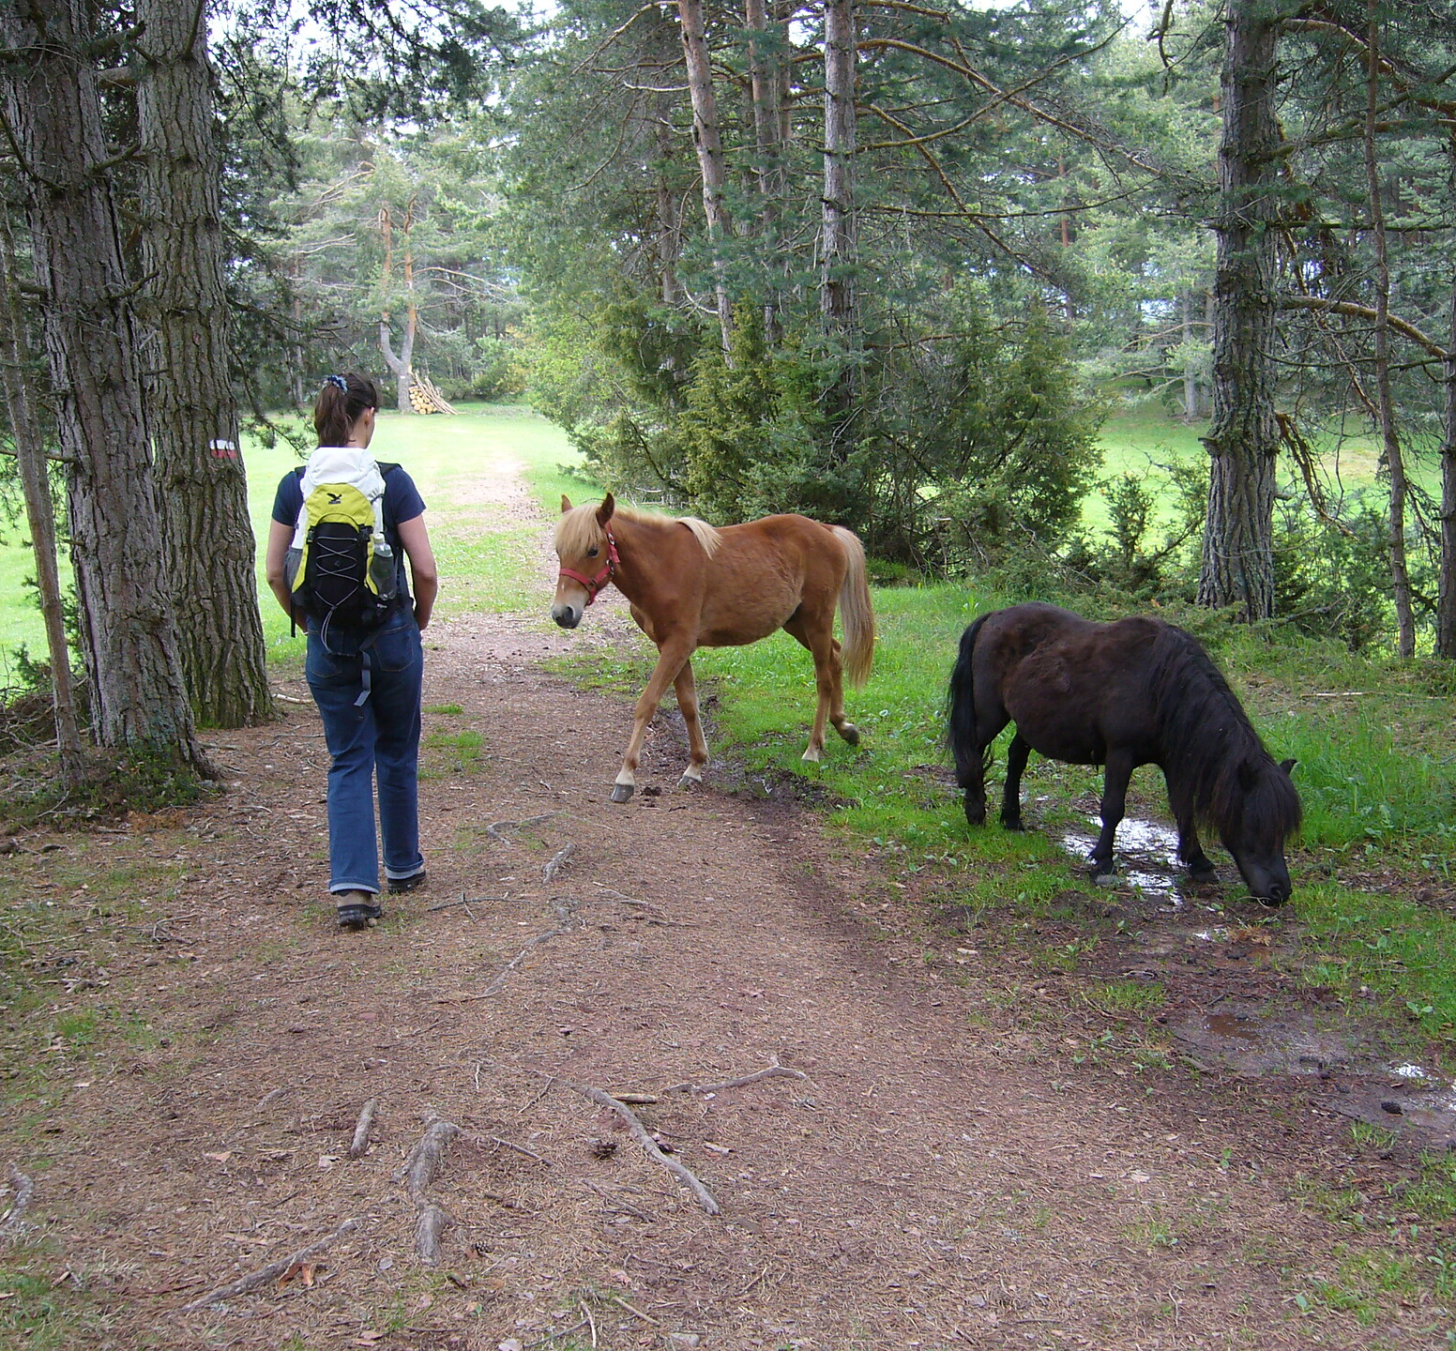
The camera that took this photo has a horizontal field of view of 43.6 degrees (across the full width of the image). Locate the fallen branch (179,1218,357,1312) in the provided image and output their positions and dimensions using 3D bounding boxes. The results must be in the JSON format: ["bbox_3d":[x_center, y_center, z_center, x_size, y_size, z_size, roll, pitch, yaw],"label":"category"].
[{"bbox_3d":[-0.845,1.100,3.411,0.030,0.035,0.436,6,11,34],"label":"fallen branch"}]

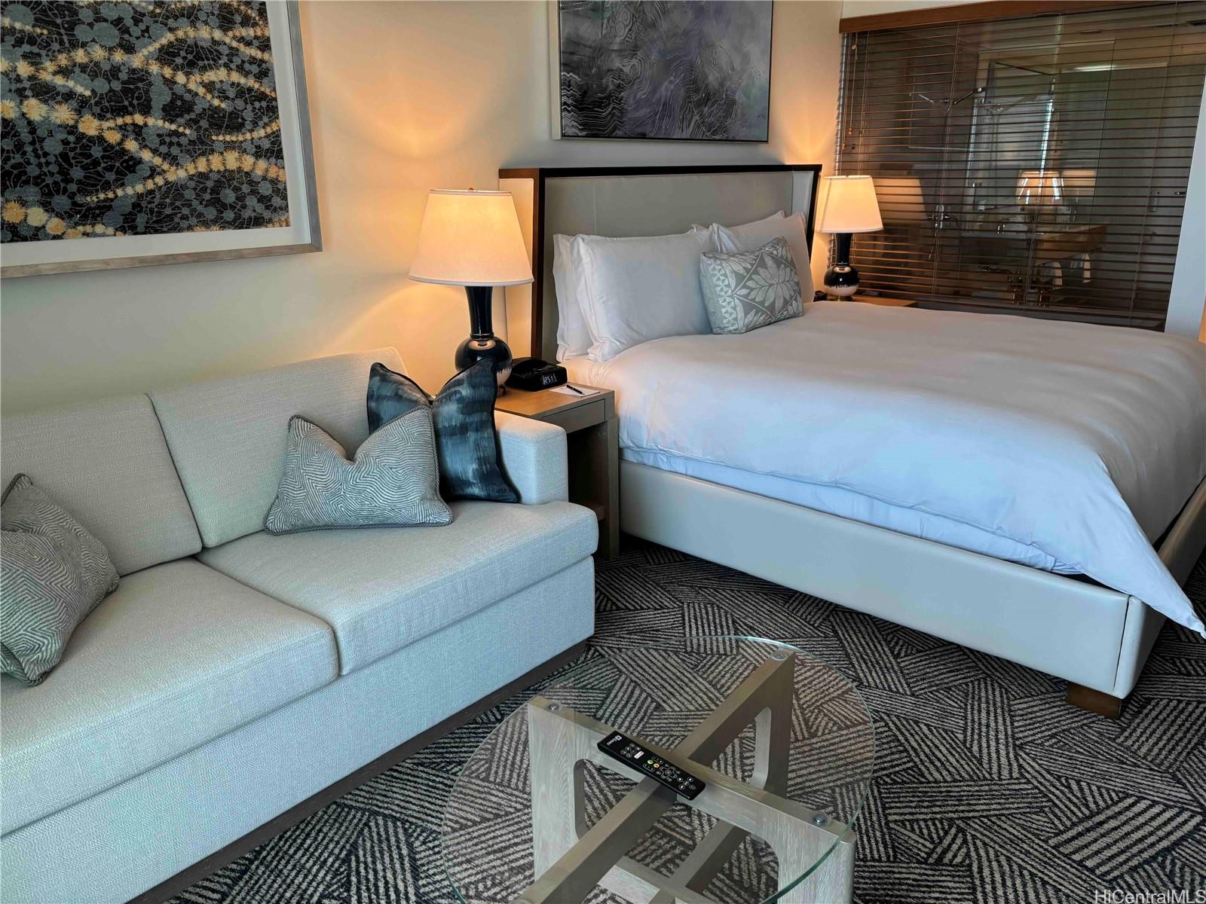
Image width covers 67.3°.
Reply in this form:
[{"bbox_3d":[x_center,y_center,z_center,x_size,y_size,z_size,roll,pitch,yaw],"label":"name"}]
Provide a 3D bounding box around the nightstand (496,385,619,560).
[{"bbox_3d":[-0.296,0.081,3.199,0.566,0.613,0.428,14,23,39],"label":"nightstand"}]

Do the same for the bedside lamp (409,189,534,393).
[{"bbox_3d":[-0.429,-0.518,2.984,0.409,0.665,0.409,0,18,0],"label":"bedside lamp"}]

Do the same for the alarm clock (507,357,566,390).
[{"bbox_3d":[-0.239,-0.277,3.196,0.160,0.070,0.176,14,23,39],"label":"alarm clock"}]

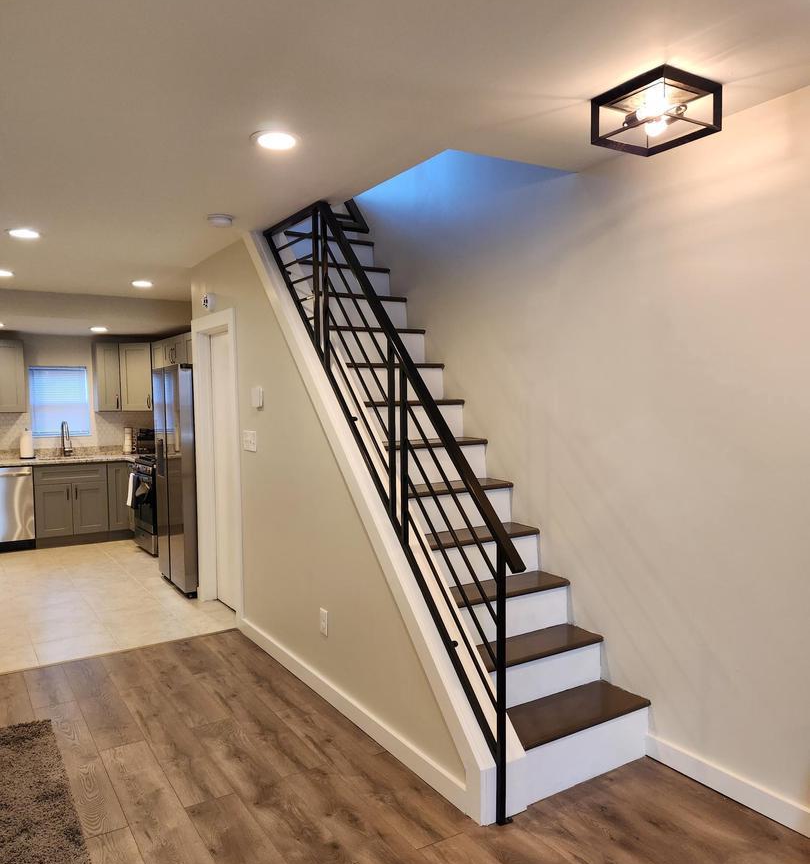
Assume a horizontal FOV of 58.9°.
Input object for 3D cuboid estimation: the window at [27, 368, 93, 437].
[{"bbox_3d":[-3.781,-0.329,7.883,0.590,0.770,0.092,-2,3,-32],"label":"window"}]

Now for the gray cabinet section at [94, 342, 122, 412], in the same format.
[{"bbox_3d":[-3.376,-0.613,8.117,0.230,0.760,0.325,-3,4,-32],"label":"gray cabinet section"}]

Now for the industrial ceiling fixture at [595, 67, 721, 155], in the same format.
[{"bbox_3d":[0.827,-1.053,2.374,0.285,0.152,0.302,-2,3,-32],"label":"industrial ceiling fixture"}]

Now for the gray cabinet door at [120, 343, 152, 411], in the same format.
[{"bbox_3d":[-2.927,-0.600,7.837,0.375,0.765,0.030,0,3,9],"label":"gray cabinet door"}]

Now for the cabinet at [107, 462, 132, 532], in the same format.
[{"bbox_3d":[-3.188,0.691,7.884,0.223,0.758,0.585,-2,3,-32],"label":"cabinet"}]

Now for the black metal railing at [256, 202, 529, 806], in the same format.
[{"bbox_3d":[-0.224,0.106,3.367,0.059,2.526,2.310,-2,3,-32],"label":"black metal railing"}]

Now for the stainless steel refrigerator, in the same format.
[{"bbox_3d":[-1.613,0.350,6.036,0.747,1.794,0.847,-2,3,-32],"label":"stainless steel refrigerator"}]

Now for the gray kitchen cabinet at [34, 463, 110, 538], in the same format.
[{"bbox_3d":[-3.573,0.709,7.643,0.688,0.770,0.585,-2,3,-32],"label":"gray kitchen cabinet"}]

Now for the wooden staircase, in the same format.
[{"bbox_3d":[0.005,0.024,3.721,0.901,2.649,2.441,-2,3,-32],"label":"wooden staircase"}]

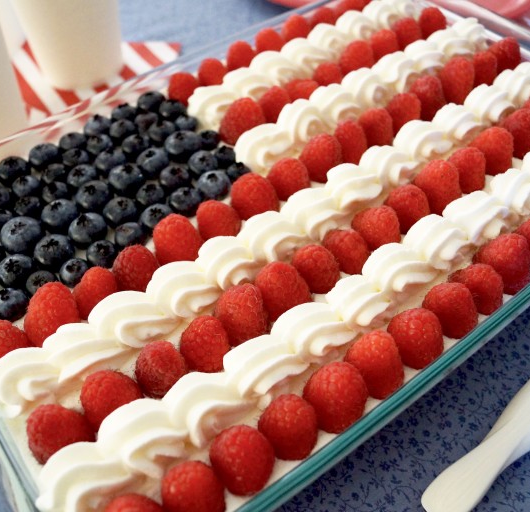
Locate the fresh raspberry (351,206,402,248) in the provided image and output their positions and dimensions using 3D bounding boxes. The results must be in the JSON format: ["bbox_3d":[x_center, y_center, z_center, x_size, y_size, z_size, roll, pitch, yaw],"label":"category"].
[{"bbox_3d":[0.050,-0.012,0.256,0.021,0.021,0.021,-1,54,1],"label":"fresh raspberry"}]

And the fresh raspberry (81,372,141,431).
[{"bbox_3d":[-0.054,0.050,0.201,0.020,0.021,0.020,-2,53,2],"label":"fresh raspberry"}]

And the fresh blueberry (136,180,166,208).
[{"bbox_3d":[-0.056,-0.031,0.280,0.013,0.011,0.013,-1,54,1],"label":"fresh blueberry"}]

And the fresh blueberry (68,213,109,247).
[{"bbox_3d":[-0.079,-0.011,0.257,0.016,0.013,0.016,-1,52,2],"label":"fresh blueberry"}]

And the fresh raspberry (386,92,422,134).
[{"bbox_3d":[0.071,-0.073,0.293,0.018,0.020,0.018,-1,52,2],"label":"fresh raspberry"}]

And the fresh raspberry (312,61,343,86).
[{"bbox_3d":[0.036,-0.104,0.332,0.018,0.016,0.018,-2,53,3],"label":"fresh raspberry"}]

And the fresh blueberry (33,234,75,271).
[{"bbox_3d":[-0.095,-0.001,0.260,0.017,0.015,0.017,-3,53,4],"label":"fresh blueberry"}]

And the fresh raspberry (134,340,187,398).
[{"bbox_3d":[-0.039,0.043,0.216,0.021,0.022,0.021,-2,52,3],"label":"fresh raspberry"}]

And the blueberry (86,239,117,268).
[{"bbox_3d":[-0.071,-0.001,0.250,0.013,0.011,0.013,-1,52,2],"label":"blueberry"}]

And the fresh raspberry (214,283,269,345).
[{"bbox_3d":[-0.009,0.021,0.219,0.021,0.023,0.021,-9,53,-3],"label":"fresh raspberry"}]

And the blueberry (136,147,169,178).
[{"bbox_3d":[-0.056,-0.047,0.287,0.016,0.013,0.016,-2,53,2],"label":"blueberry"}]

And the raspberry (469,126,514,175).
[{"bbox_3d":[0.106,-0.049,0.271,0.019,0.023,0.019,-3,53,4],"label":"raspberry"}]

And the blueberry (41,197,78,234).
[{"bbox_3d":[-0.098,-0.019,0.275,0.016,0.014,0.016,-3,53,4],"label":"blueberry"}]

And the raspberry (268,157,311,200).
[{"bbox_3d":[0.012,-0.037,0.273,0.021,0.021,0.021,-2,52,3],"label":"raspberry"}]

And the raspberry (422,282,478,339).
[{"bbox_3d":[0.070,0.021,0.220,0.020,0.022,0.020,-1,52,2],"label":"raspberry"}]

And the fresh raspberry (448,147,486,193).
[{"bbox_3d":[0.098,-0.043,0.279,0.018,0.021,0.018,-2,53,3],"label":"fresh raspberry"}]

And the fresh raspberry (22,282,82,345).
[{"bbox_3d":[-0.083,0.021,0.223,0.021,0.022,0.021,-2,53,2],"label":"fresh raspberry"}]

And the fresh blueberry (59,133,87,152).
[{"bbox_3d":[-0.100,-0.059,0.301,0.013,0.010,0.013,-2,53,2],"label":"fresh blueberry"}]

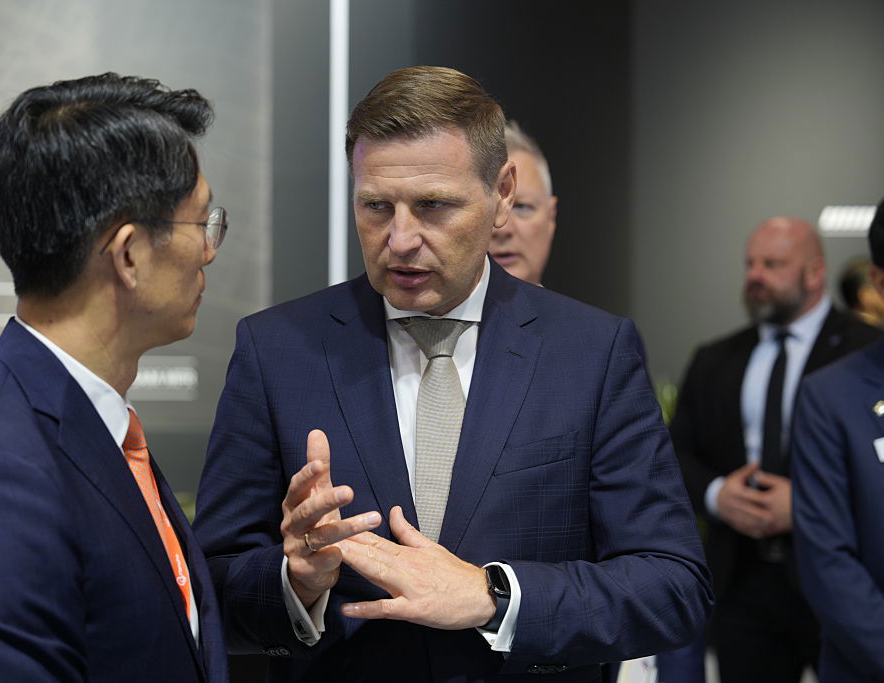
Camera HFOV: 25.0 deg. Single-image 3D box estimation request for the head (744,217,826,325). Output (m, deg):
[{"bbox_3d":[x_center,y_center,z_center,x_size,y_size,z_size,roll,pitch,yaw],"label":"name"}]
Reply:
[{"bbox_3d":[0.795,-0.163,4.600,0.215,0.248,0.175,0,0,-37],"label":"head"}]

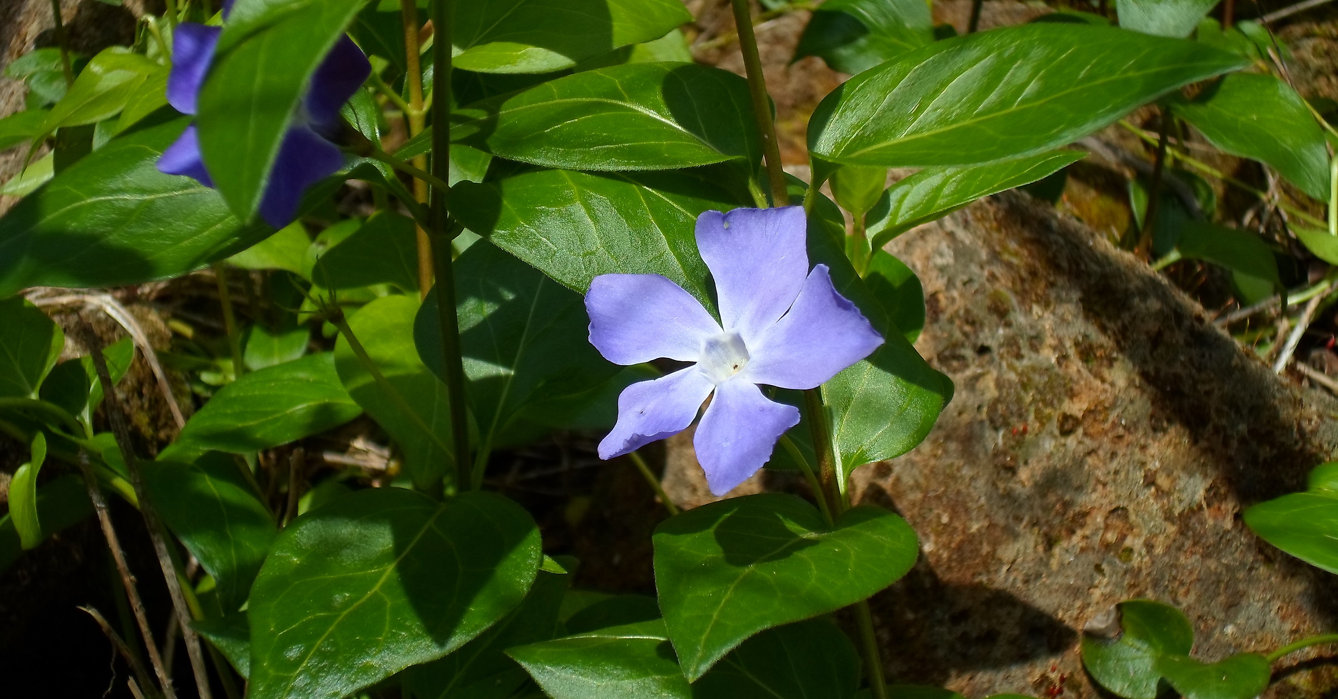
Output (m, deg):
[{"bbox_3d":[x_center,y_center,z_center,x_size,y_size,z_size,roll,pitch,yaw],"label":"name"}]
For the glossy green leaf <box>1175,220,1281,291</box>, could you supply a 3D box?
[{"bbox_3d":[0.128,-0.021,0.590,0.029,0.009,0.018,21,41,-6],"label":"glossy green leaf"}]

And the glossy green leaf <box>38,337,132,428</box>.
[{"bbox_3d":[-0.113,0.006,0.501,0.017,0.008,0.021,3,60,-5],"label":"glossy green leaf"}]

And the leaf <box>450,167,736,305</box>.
[{"bbox_3d":[-0.012,-0.019,0.445,0.055,0.010,0.029,12,46,0],"label":"leaf"}]

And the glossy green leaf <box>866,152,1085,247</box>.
[{"bbox_3d":[0.050,-0.027,0.444,0.044,0.006,0.015,-23,35,-18],"label":"glossy green leaf"}]

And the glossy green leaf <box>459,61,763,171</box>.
[{"bbox_3d":[-0.013,-0.038,0.431,0.060,0.011,0.033,1,38,1],"label":"glossy green leaf"}]

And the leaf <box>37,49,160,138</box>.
[{"bbox_3d":[-0.119,-0.053,0.540,0.034,0.009,0.018,-31,39,-12],"label":"leaf"}]

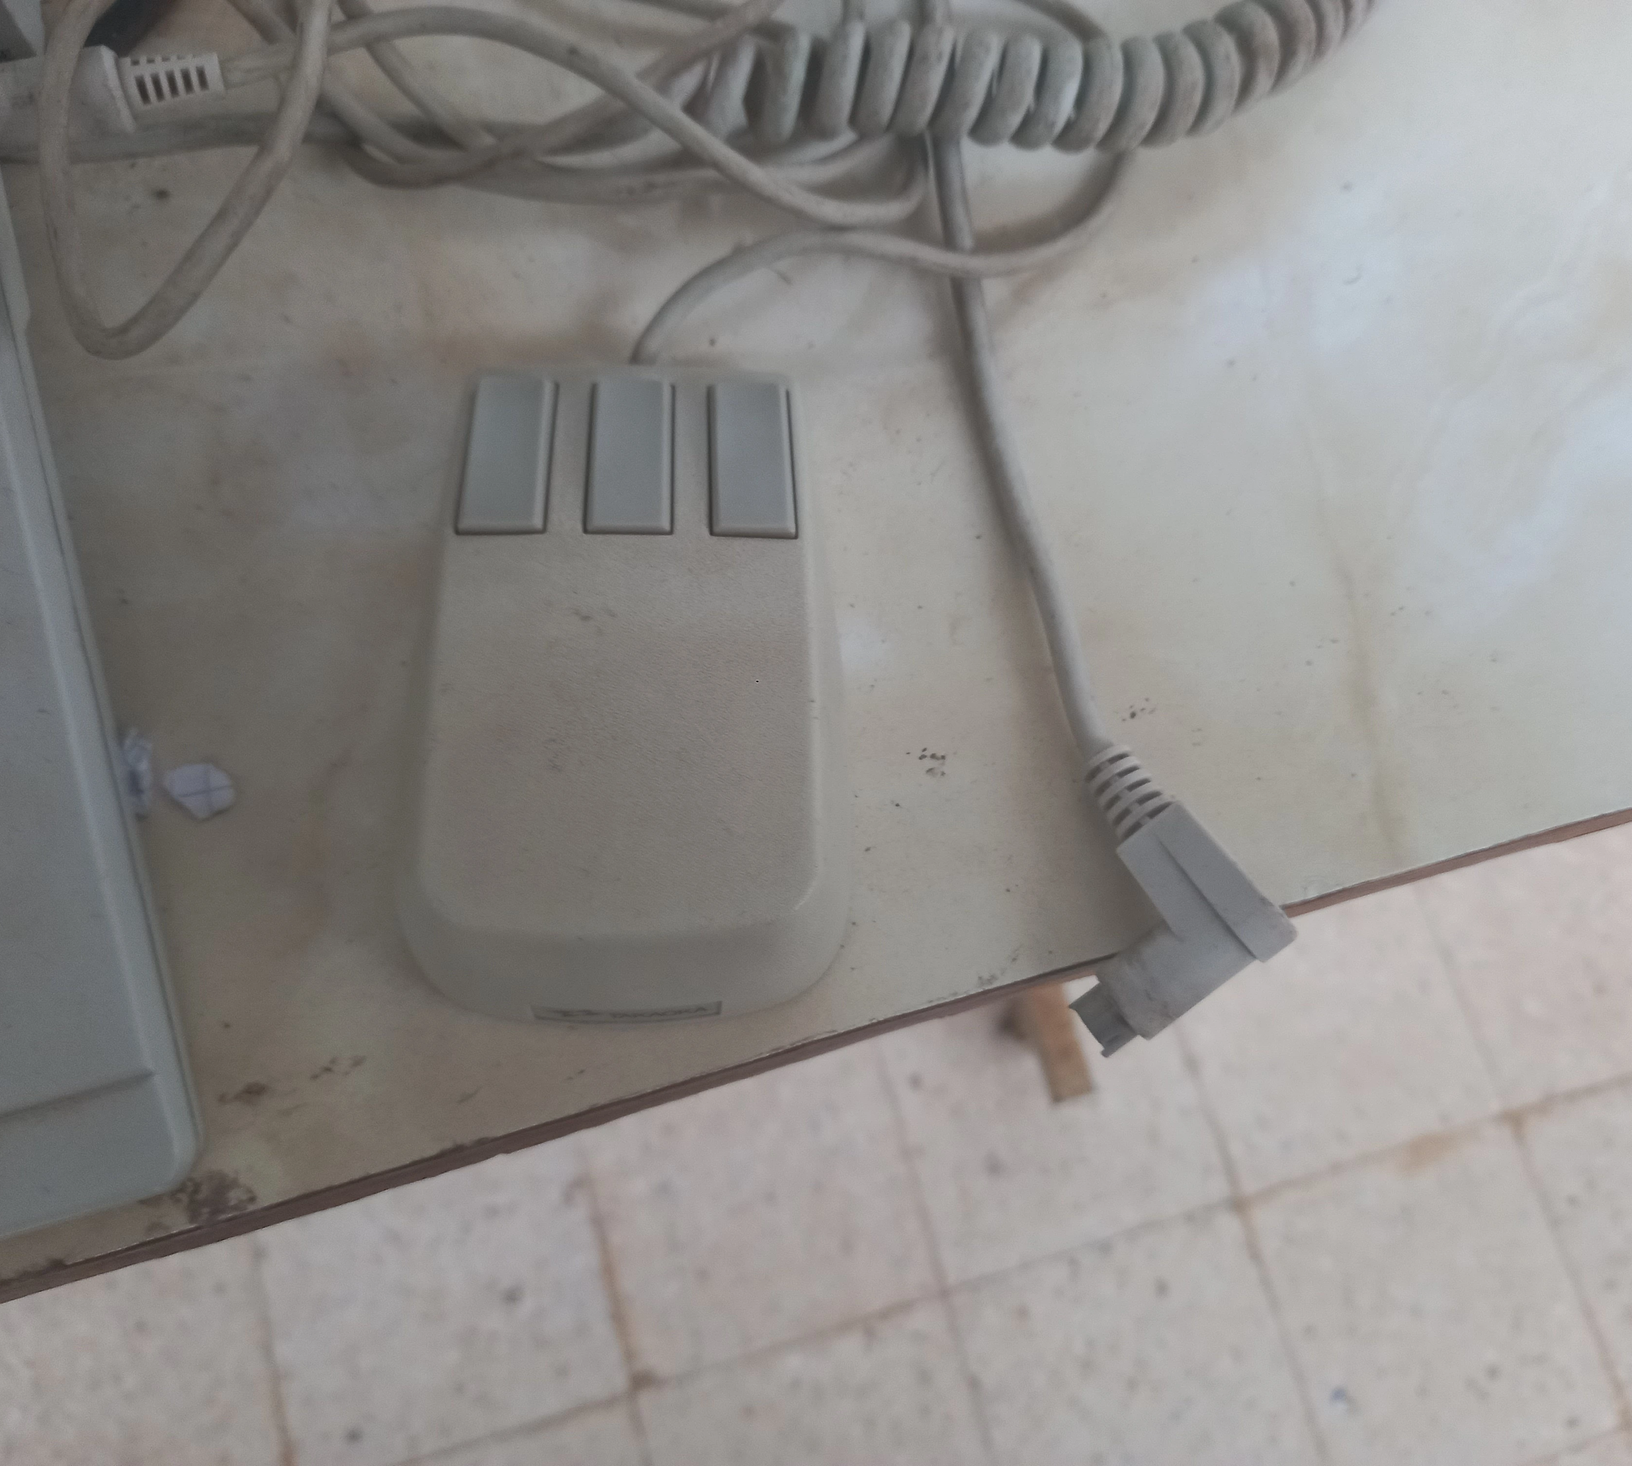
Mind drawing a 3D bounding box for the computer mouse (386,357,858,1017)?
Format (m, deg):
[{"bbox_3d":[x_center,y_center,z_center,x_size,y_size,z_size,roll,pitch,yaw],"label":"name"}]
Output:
[{"bbox_3d":[-0.027,-0.009,0.201,0.066,0.030,0.096,1,73,-6],"label":"computer mouse"}]

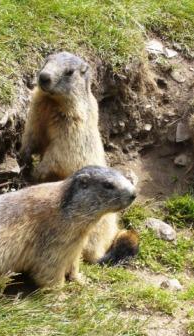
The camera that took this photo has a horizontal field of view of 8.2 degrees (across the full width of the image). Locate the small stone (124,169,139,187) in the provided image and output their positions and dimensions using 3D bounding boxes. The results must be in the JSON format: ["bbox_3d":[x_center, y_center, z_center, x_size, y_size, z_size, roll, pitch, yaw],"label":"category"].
[{"bbox_3d":[0.083,0.023,3.250,0.038,0.038,0.034,0,20,0],"label":"small stone"}]

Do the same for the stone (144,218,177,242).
[{"bbox_3d":[0.141,0.138,3.000,0.078,0.036,0.047,10,22,26],"label":"stone"}]

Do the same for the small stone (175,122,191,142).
[{"bbox_3d":[0.216,-0.089,3.400,0.038,0.044,0.032,0,20,0],"label":"small stone"}]

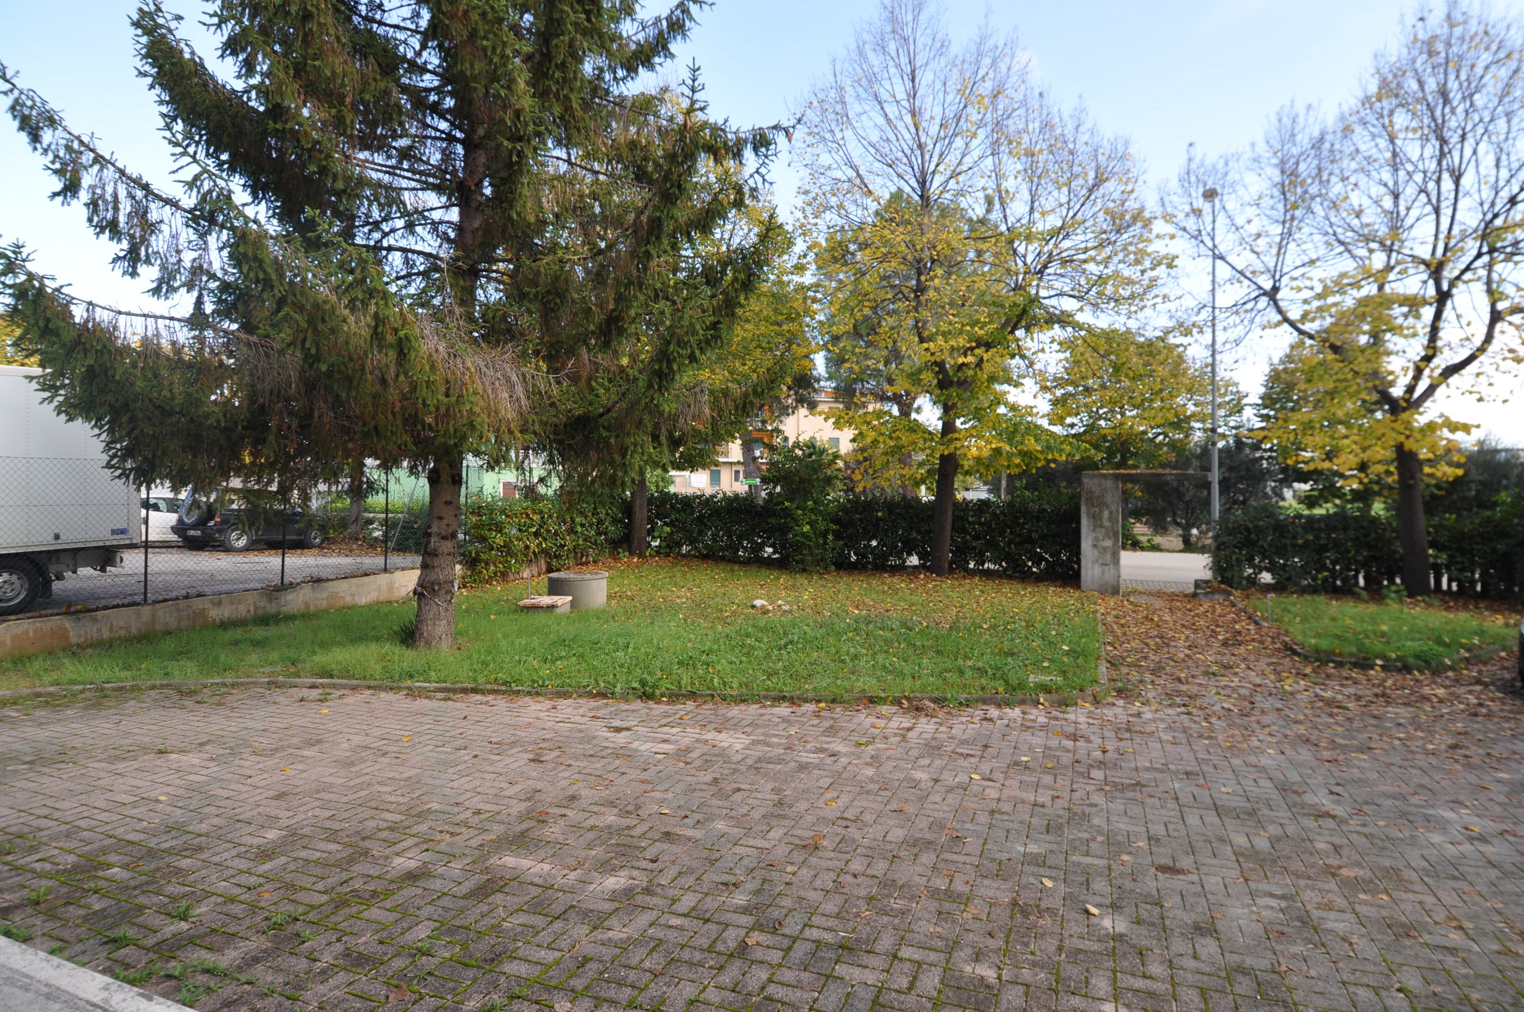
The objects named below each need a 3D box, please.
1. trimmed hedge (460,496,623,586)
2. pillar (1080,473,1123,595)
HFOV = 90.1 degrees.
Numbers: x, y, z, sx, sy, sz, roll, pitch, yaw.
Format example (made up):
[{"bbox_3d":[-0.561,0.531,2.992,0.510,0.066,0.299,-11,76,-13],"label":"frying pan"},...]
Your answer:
[{"bbox_3d":[-4.770,0.711,18.276,0.800,1.950,6.049,0,-1,25],"label":"trimmed hedge"},{"bbox_3d":[7.368,0.626,16.569,0.740,2.630,0.500,0,-1,24],"label":"pillar"}]

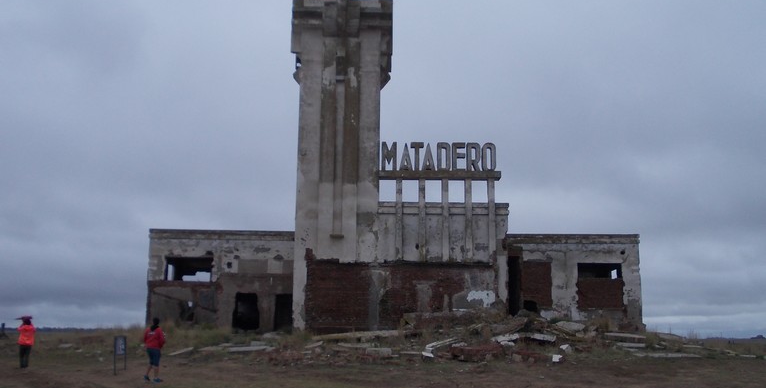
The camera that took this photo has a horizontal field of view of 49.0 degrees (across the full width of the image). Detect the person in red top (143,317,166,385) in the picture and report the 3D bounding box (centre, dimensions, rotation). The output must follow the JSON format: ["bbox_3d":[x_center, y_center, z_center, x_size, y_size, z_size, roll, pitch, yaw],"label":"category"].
[{"bbox_3d":[-5.976,4.086,22.008,0.540,1.660,0.380,-1,-10,8],"label":"person in red top"}]

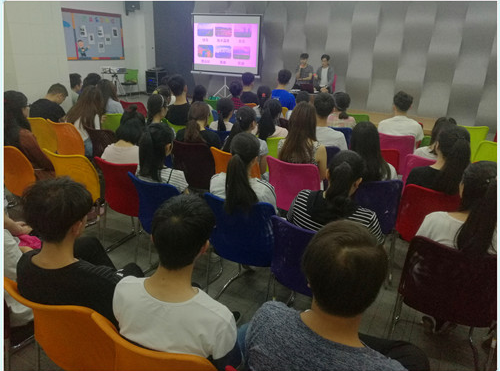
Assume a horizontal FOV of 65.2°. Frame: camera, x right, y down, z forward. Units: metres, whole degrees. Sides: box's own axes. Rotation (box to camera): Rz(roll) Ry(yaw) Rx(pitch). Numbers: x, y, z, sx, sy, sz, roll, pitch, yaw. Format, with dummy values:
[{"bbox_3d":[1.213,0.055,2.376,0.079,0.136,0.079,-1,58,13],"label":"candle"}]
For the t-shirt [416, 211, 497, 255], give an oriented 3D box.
[{"bbox_3d":[1.031,0.318,1.947,0.440,0.520,0.280,9,21,19],"label":"t-shirt"}]

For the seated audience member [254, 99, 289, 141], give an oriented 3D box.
[{"bbox_3d":[0.280,-0.355,4.136,0.460,1.120,0.750,9,21,19],"label":"seated audience member"}]

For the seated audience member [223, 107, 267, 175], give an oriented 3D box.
[{"bbox_3d":[0.008,-0.109,3.389,0.450,1.220,0.720,11,22,21],"label":"seated audience member"}]

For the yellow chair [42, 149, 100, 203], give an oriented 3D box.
[{"bbox_3d":[-1.295,0.083,3.264,0.480,0.830,0.550,10,22,20],"label":"yellow chair"}]

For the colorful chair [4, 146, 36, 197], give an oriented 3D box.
[{"bbox_3d":[-1.918,-0.010,3.557,0.470,0.860,0.560,12,22,26],"label":"colorful chair"}]

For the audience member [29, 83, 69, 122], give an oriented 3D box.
[{"bbox_3d":[-2.168,-0.625,4.727,0.480,1.200,0.800,13,23,28],"label":"audience member"}]

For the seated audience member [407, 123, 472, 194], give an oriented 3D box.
[{"bbox_3d":[1.320,0.115,2.870,0.460,1.170,0.750,8,21,15],"label":"seated audience member"}]

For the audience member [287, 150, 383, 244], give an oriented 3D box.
[{"bbox_3d":[0.521,0.285,2.354,0.480,1.150,0.750,11,22,22],"label":"audience member"}]

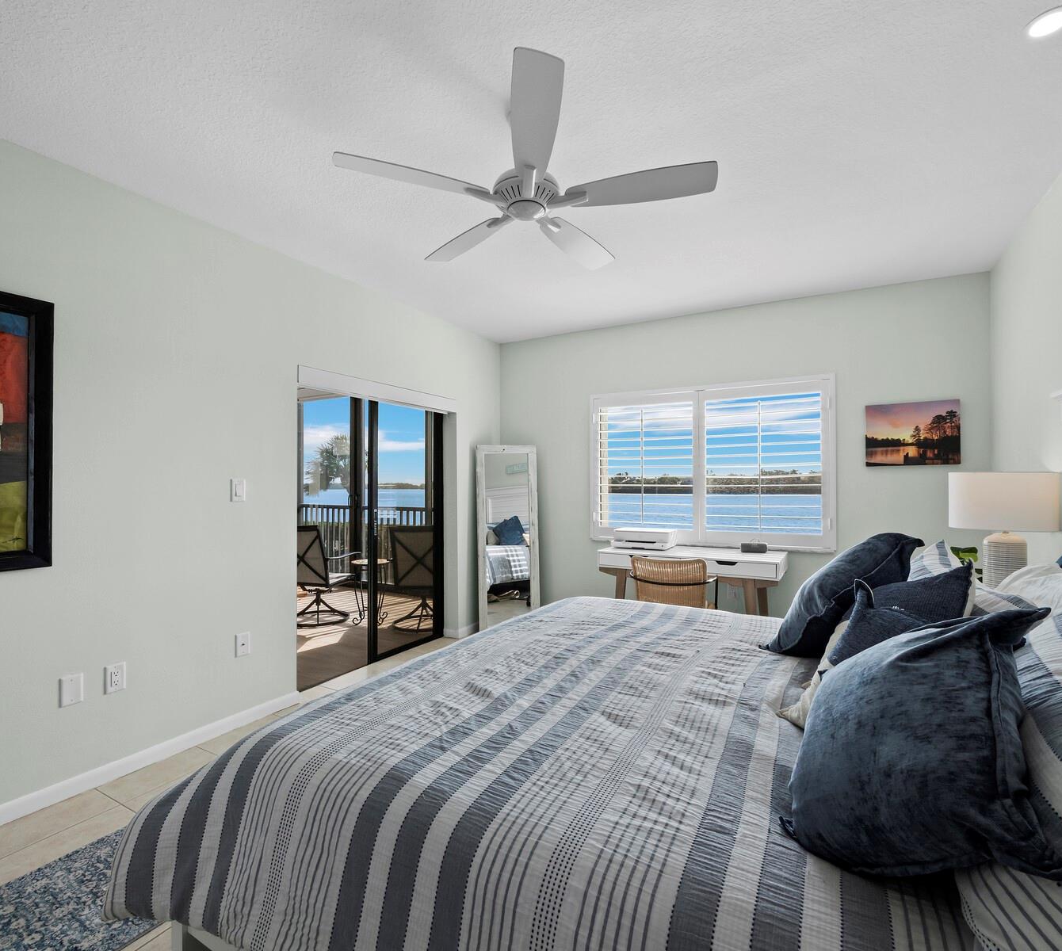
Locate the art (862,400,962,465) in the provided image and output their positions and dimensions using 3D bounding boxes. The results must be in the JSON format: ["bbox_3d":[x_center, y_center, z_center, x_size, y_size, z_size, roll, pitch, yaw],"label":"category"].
[{"bbox_3d":[2.522,-0.275,3.398,0.505,0.413,0.030,0,-1,30],"label":"art"}]

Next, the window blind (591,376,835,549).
[{"bbox_3d":[1.332,-0.078,4.061,1.850,1.255,0.070,0,-1,30],"label":"window blind"}]

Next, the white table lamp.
[{"bbox_3d":[2.121,0.309,2.297,0.365,0.640,0.365,0,-1,30],"label":"white table lamp"}]

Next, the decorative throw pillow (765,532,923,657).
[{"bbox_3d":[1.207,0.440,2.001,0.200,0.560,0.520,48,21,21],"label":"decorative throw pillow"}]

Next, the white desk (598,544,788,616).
[{"bbox_3d":[1.195,0.967,3.801,1.212,0.804,0.589,0,-1,30],"label":"white desk"}]

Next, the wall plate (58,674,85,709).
[{"bbox_3d":[-1.931,0.905,2.155,0.010,0.122,0.079,0,-1,30],"label":"wall plate"}]

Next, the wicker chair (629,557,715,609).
[{"bbox_3d":[0.990,0.951,3.510,0.570,0.830,0.560,0,-1,22],"label":"wicker chair"}]

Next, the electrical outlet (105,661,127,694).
[{"bbox_3d":[-1.853,0.907,2.290,0.010,0.121,0.079,0,-1,30],"label":"electrical outlet"}]

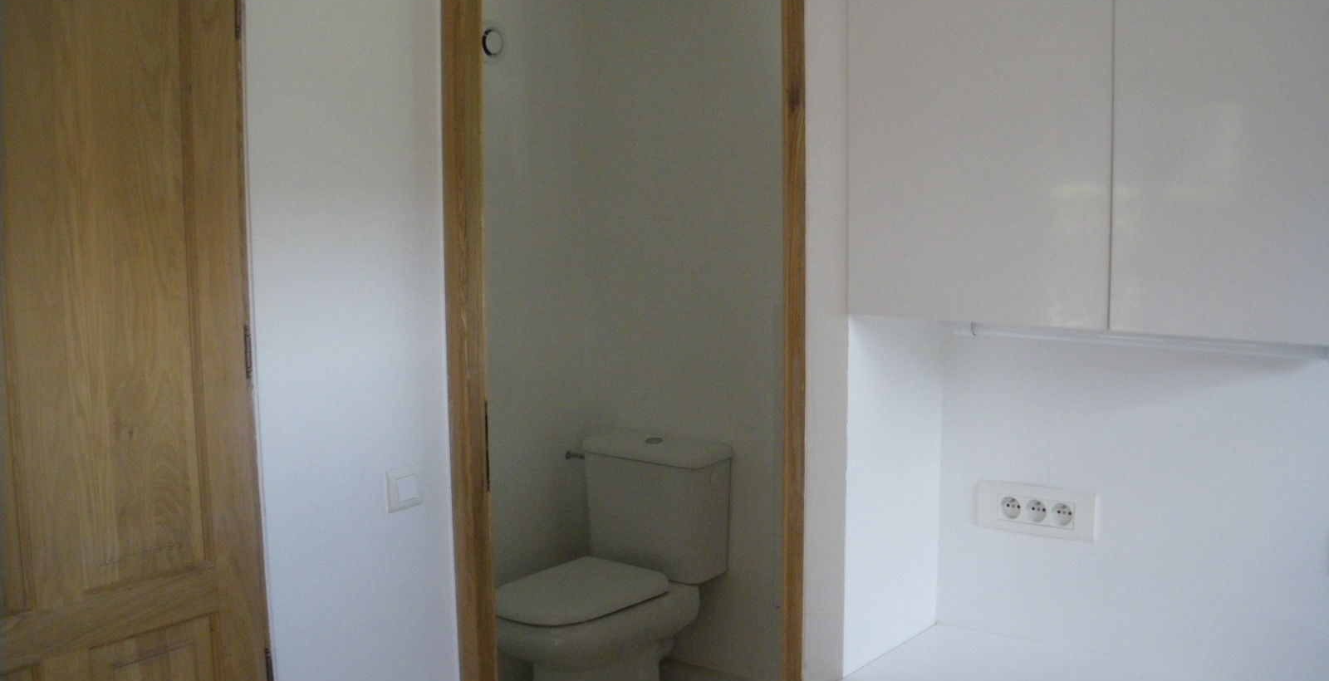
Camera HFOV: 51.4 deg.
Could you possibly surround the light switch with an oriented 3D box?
[{"bbox_3d":[-0.482,0.276,2.570,0.011,0.081,0.081,5,9,36],"label":"light switch"}]

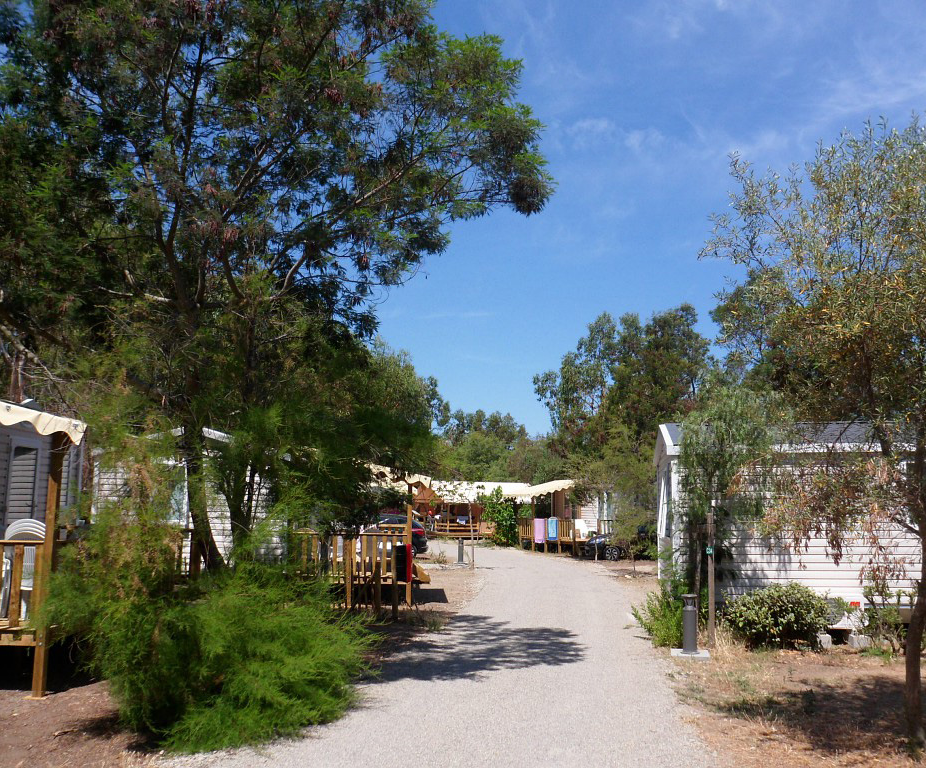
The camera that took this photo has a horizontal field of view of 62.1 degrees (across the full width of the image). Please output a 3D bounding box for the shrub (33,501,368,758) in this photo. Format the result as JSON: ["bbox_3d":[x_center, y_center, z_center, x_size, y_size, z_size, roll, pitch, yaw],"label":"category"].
[{"bbox_3d":[-2.262,2.028,6.965,2.700,1.930,2.300,0,-9,0],"label":"shrub"}]

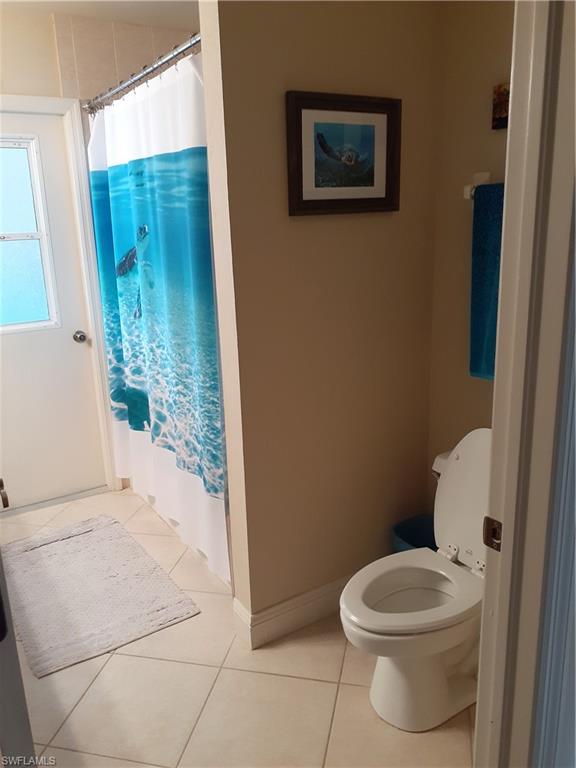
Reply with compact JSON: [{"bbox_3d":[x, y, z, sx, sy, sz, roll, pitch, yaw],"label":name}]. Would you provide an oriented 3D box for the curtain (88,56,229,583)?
[{"bbox_3d":[-0.582,-0.228,2.610,0.130,1.930,1.440,-11,18,-31],"label":"curtain"}]

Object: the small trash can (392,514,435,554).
[{"bbox_3d":[0.544,0.721,2.371,0.235,0.300,0.250,-11,18,-31],"label":"small trash can"}]

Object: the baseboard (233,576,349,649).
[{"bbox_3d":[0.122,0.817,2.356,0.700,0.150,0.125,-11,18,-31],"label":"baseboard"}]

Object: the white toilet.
[{"bbox_3d":[0.488,0.571,1.859,0.780,0.860,0.460,-11,18,-31],"label":"white toilet"}]

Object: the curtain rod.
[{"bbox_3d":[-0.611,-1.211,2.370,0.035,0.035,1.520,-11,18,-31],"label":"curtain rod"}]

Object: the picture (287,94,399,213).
[{"bbox_3d":[0.189,-0.738,1.941,0.455,0.356,0.025,-11,18,-31],"label":"picture"}]

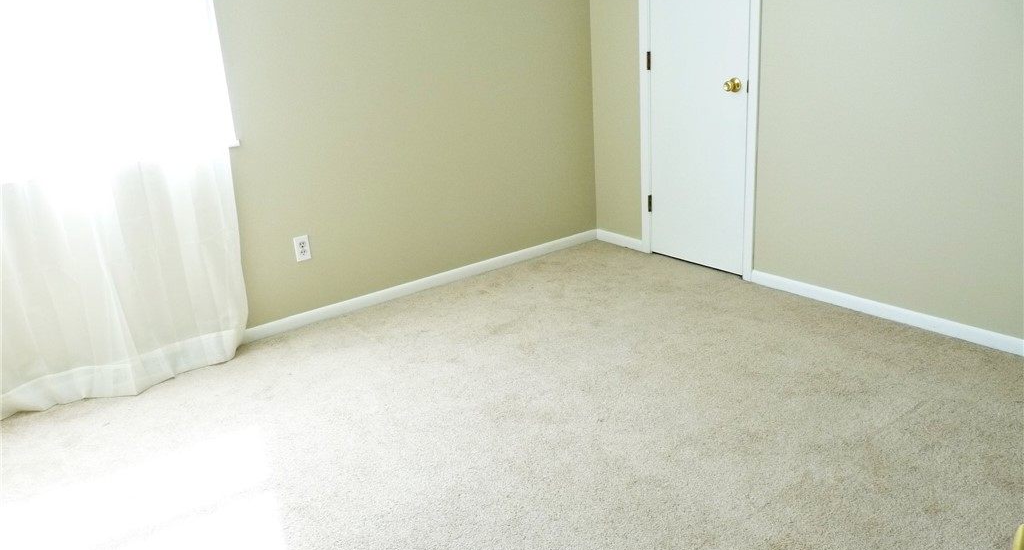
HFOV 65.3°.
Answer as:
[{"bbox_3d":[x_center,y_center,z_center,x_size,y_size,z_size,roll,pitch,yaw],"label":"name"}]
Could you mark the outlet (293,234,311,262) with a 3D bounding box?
[{"bbox_3d":[-0.973,-0.123,3.708,0.071,0.115,0.007,-17,23,-33],"label":"outlet"}]

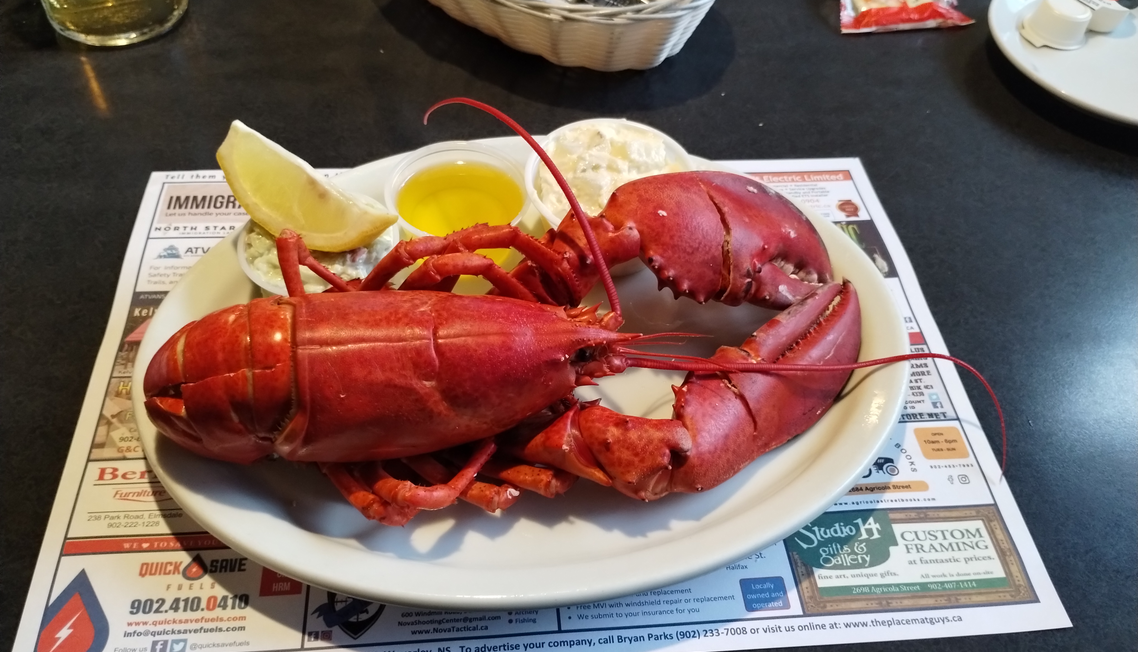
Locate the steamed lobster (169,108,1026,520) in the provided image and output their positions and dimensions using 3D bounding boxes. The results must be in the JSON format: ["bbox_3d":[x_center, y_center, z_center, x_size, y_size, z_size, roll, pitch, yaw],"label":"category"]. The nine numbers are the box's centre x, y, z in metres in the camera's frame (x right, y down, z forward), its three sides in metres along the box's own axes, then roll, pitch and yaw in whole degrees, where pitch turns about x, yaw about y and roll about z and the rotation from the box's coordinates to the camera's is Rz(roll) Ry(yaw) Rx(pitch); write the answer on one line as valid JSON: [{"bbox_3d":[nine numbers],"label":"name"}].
[{"bbox_3d":[0.005,-0.014,0.357,0.312,0.072,0.173,-5,50,-9],"label":"steamed lobster"}]

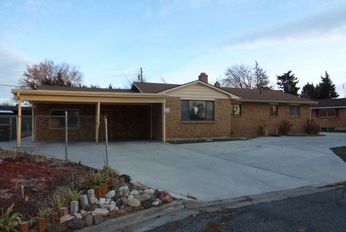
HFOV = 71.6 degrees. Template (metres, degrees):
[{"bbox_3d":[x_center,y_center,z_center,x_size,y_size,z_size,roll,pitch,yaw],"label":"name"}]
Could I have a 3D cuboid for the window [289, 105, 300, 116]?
[{"bbox_3d":[9.700,-0.380,19.000,0.980,0.820,0.100,0,0,-19],"label":"window"}]

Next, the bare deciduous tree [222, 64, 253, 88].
[{"bbox_3d":[11.400,-3.600,42.000,6.000,10.600,5.800,0,0,0],"label":"bare deciduous tree"}]

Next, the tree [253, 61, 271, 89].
[{"bbox_3d":[13.600,-3.250,37.000,4.000,10.200,4.000,0,-1,0],"label":"tree"}]

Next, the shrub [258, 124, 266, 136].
[{"bbox_3d":[7.150,1.150,19.200,0.680,0.980,0.650,0,-1,0],"label":"shrub"}]

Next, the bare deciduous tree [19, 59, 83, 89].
[{"bbox_3d":[-17.800,-3.400,35.000,9.300,10.000,8.800,0,0,0],"label":"bare deciduous tree"}]

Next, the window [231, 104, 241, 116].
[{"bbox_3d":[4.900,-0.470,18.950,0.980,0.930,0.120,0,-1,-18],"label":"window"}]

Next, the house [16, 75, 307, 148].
[{"bbox_3d":[0.800,-0.950,20.500,22.200,5.200,10.800,0,-1,-18],"label":"house"}]

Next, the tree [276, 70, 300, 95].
[{"bbox_3d":[17.800,-2.700,37.000,3.800,8.700,3.800,0,0,0],"label":"tree"}]

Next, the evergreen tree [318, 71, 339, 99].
[{"bbox_3d":[27.200,-3.050,42.000,4.400,9.900,4.400,0,-1,0],"label":"evergreen tree"}]

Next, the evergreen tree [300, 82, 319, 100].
[{"bbox_3d":[23.900,-1.980,42.000,4.000,7.800,4.000,0,-1,0],"label":"evergreen tree"}]

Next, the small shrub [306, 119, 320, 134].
[{"bbox_3d":[11.000,0.870,18.900,1.150,1.200,1.100,0,0,0],"label":"small shrub"}]

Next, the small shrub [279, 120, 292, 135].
[{"bbox_3d":[8.500,0.930,18.100,0.980,1.080,0.950,0,0,0],"label":"small shrub"}]

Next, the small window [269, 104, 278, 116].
[{"bbox_3d":[8.460,-0.460,20.100,0.880,0.930,0.120,0,-1,-18],"label":"small window"}]

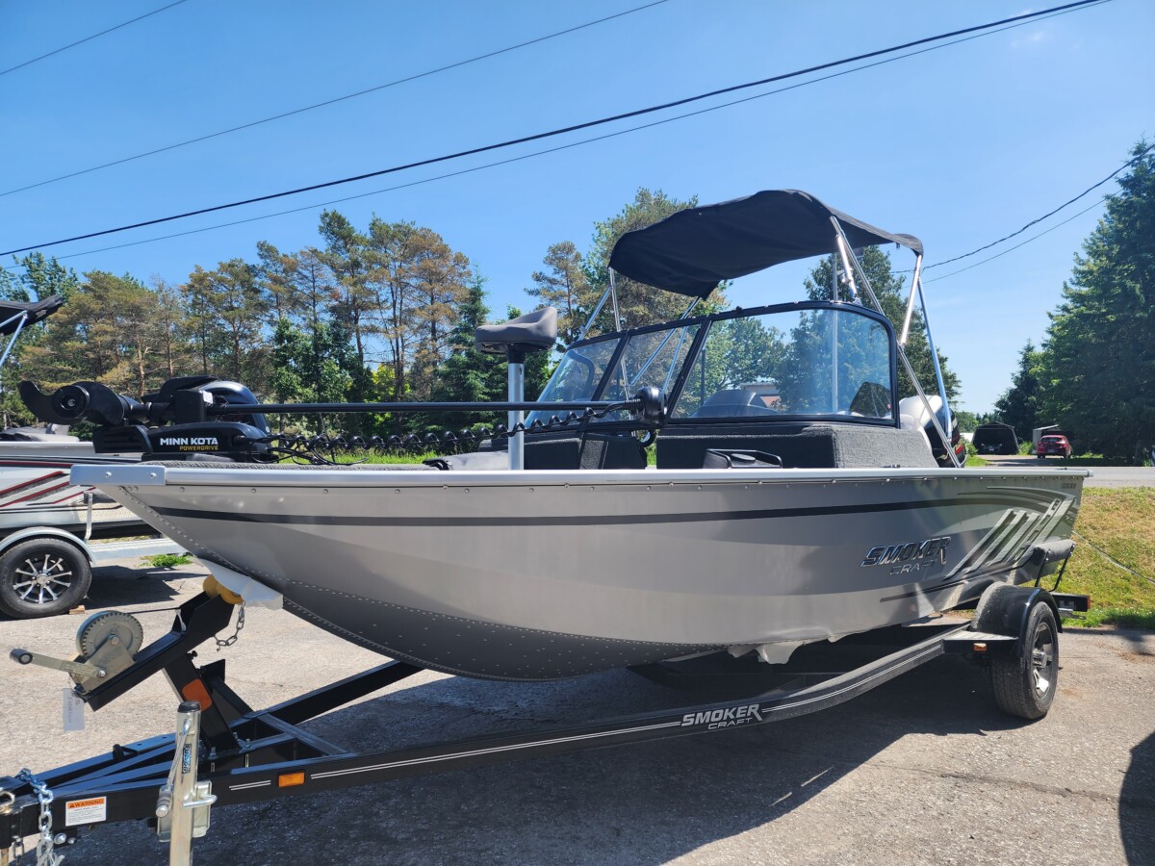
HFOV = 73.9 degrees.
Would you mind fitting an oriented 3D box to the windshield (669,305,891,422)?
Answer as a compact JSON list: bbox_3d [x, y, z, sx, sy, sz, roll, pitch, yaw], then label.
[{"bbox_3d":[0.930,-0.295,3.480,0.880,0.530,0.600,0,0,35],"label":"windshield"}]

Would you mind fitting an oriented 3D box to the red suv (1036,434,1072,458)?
[{"bbox_3d":[35.000,1.010,56.300,1.840,1.660,4.500,0,0,38],"label":"red suv"}]

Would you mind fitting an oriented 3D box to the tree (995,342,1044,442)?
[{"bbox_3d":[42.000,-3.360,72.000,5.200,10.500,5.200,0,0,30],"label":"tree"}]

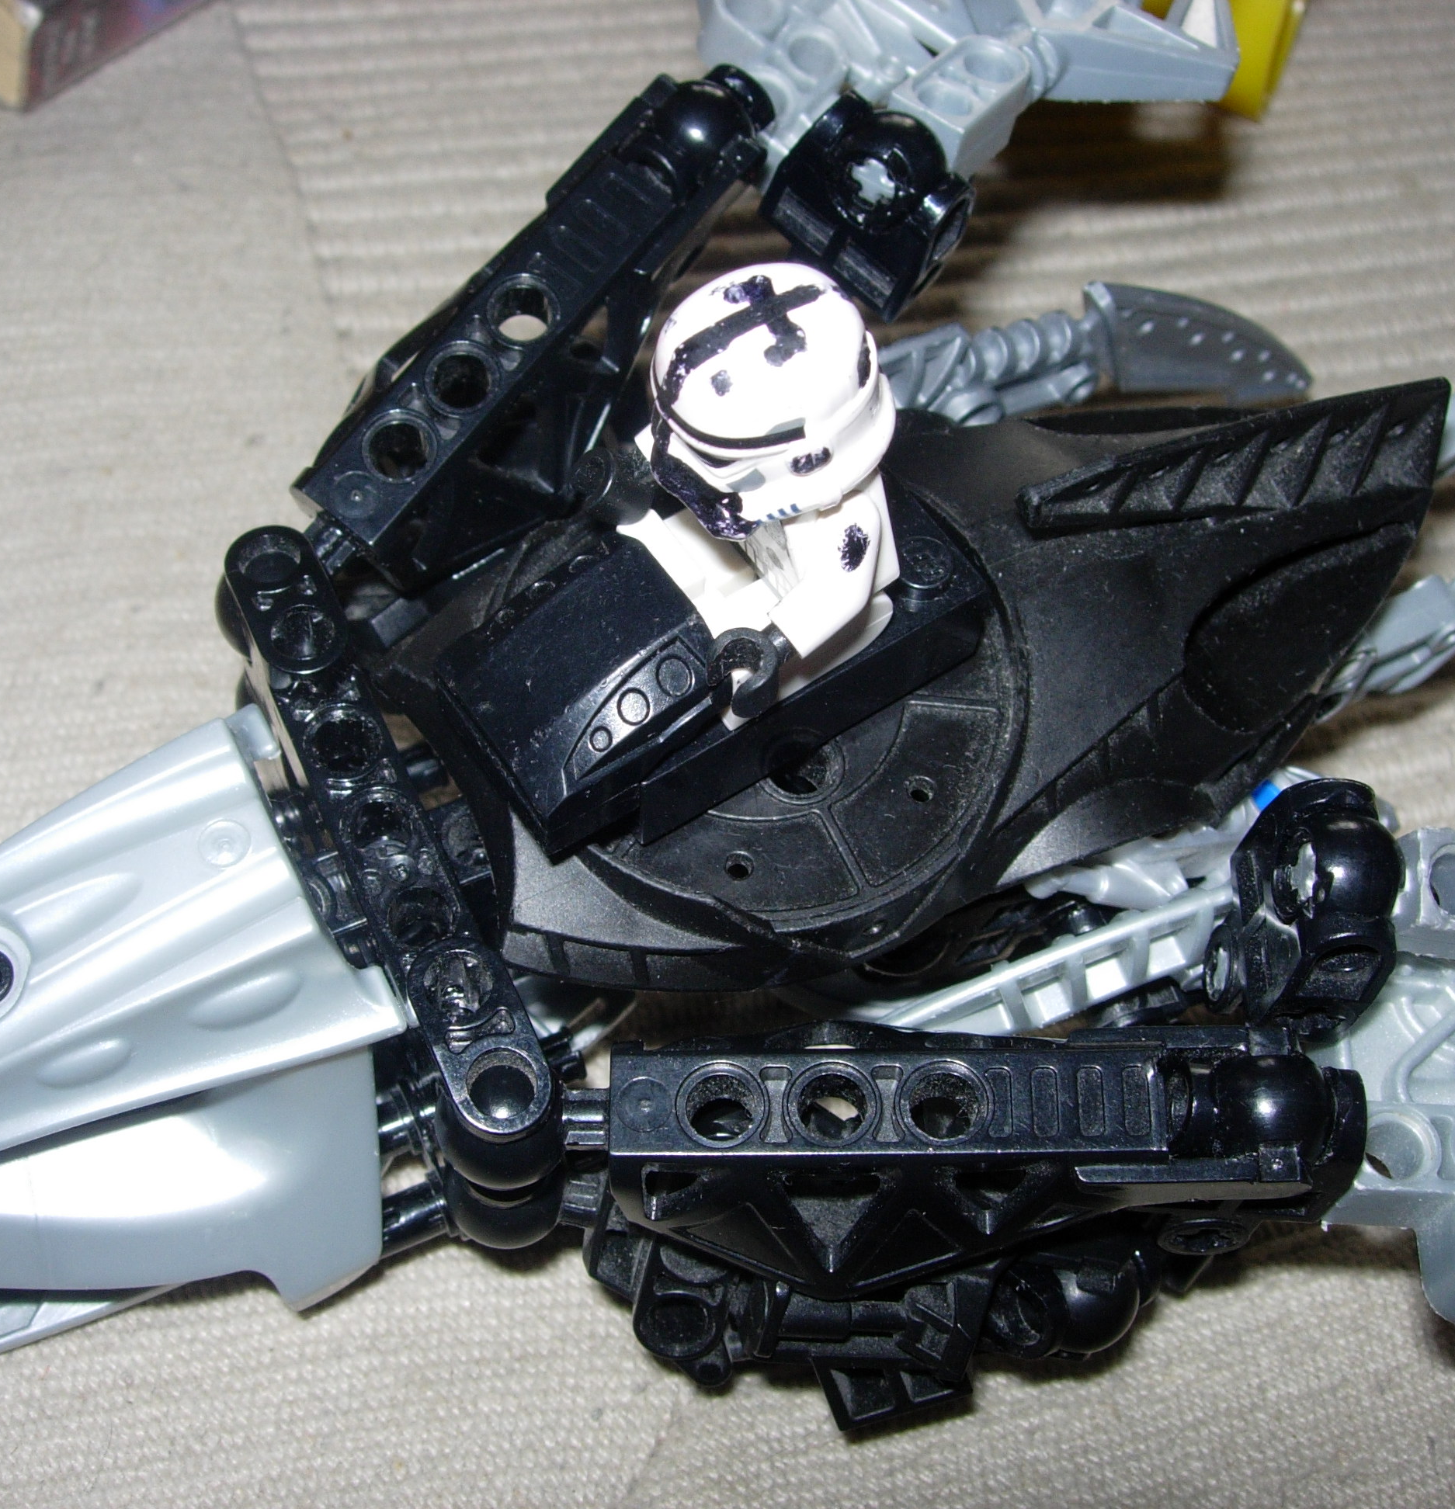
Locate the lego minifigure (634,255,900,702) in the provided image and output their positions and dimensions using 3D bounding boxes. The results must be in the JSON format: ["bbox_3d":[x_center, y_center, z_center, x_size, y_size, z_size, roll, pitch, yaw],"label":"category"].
[{"bbox_3d":[0.001,-0.019,0.154,0.019,0.034,0.024,-31,64,-15],"label":"lego minifigure"}]

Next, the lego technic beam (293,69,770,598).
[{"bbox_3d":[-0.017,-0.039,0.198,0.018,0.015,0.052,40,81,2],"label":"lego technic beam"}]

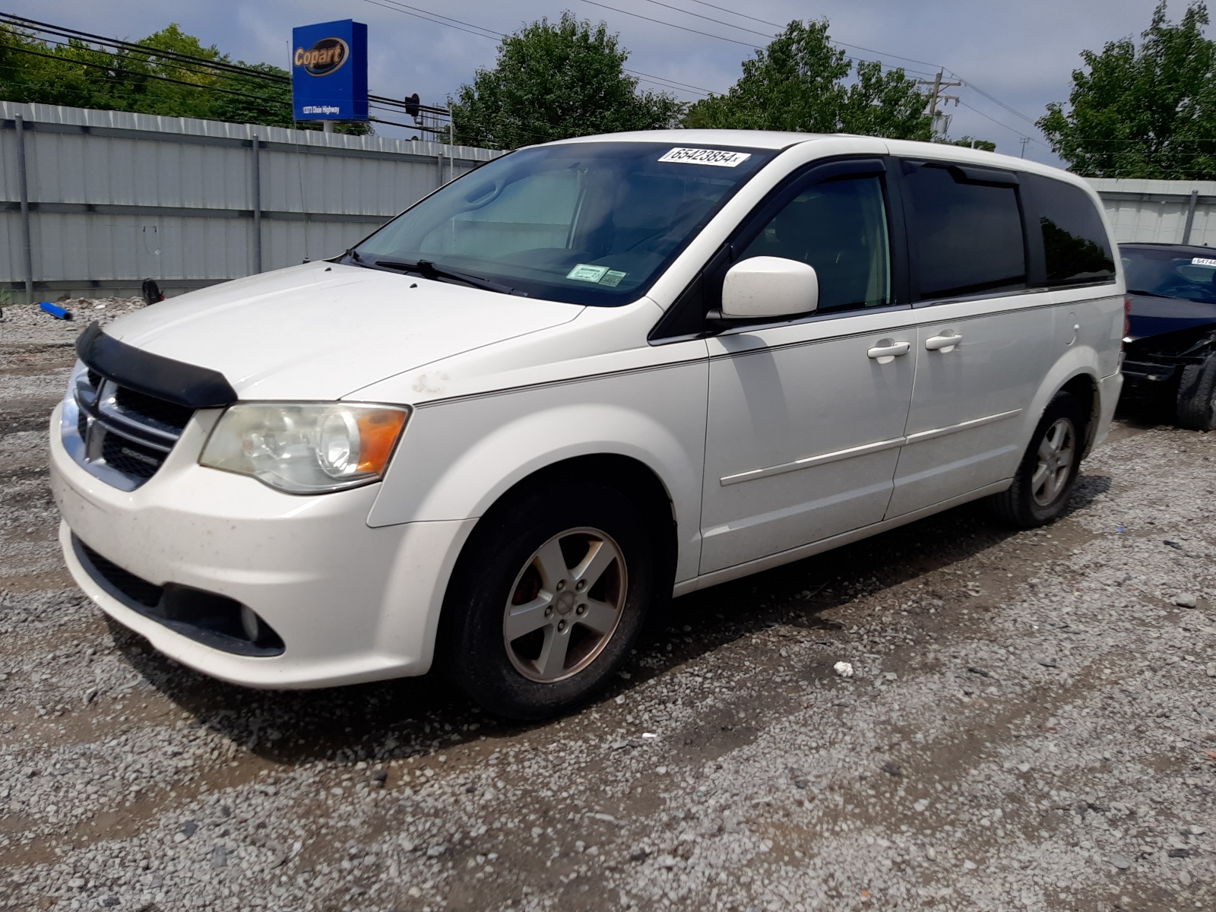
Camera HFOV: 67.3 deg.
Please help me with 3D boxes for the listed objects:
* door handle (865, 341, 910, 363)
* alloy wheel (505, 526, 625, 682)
[{"bbox_3d":[0.984,-0.362,3.172,0.240,0.072,0.060,-9,20,-40],"label":"door handle"},{"bbox_3d":[-0.150,0.399,2.589,0.460,0.460,0.170,-10,20,-43],"label":"alloy wheel"}]

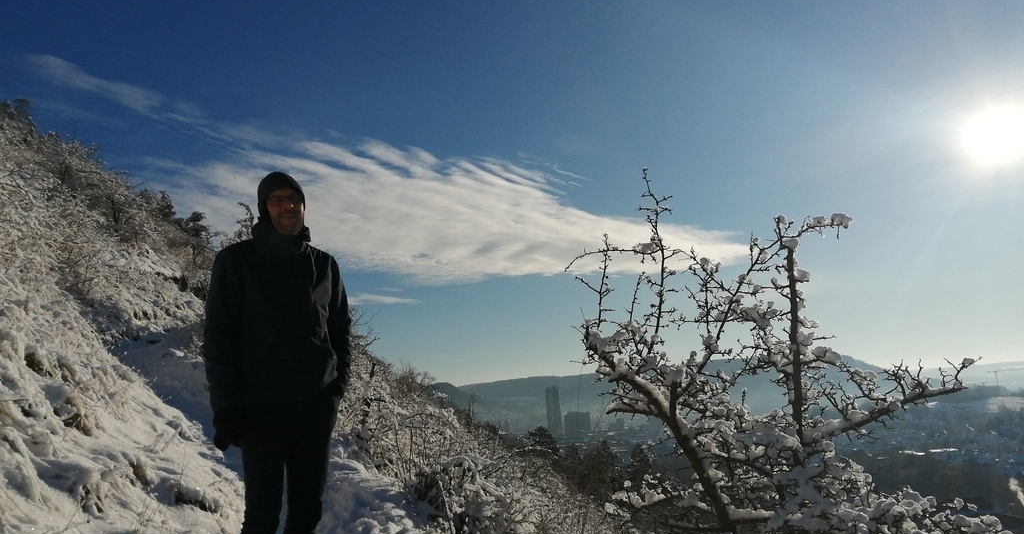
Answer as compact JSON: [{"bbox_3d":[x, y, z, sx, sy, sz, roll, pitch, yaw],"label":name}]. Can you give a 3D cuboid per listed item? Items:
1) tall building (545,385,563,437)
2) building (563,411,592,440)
[{"bbox_3d":[101.910,356.360,1848.110,33.000,143.000,33.000,-5,-10,2],"label":"tall building"},{"bbox_3d":[140.690,338.900,1614.510,52.000,66.000,26.000,-5,-10,4],"label":"building"}]

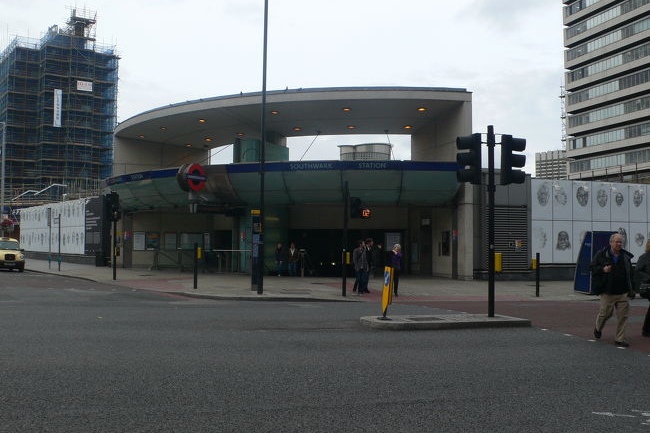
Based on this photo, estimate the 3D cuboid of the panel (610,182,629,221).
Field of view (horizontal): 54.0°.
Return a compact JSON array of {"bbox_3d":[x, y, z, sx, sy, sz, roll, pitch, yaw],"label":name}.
[{"bbox_3d":[14.482,-0.684,31.364,1.170,1.913,0.060,2,-3,-20],"label":"panel"}]

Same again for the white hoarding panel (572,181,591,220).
[{"bbox_3d":[12.322,-0.727,30.578,1.170,1.912,0.060,2,-3,-20],"label":"white hoarding panel"}]

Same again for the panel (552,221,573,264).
[{"bbox_3d":[11.205,1.212,30.091,1.170,2.015,0.060,2,-3,-20],"label":"panel"}]

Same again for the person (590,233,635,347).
[{"bbox_3d":[4.617,1.158,10.267,0.600,1.750,0.500,1,-3,-18],"label":"person"}]

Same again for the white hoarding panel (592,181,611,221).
[{"bbox_3d":[13.403,-0.706,30.971,1.170,1.912,0.060,2,-3,-20],"label":"white hoarding panel"}]

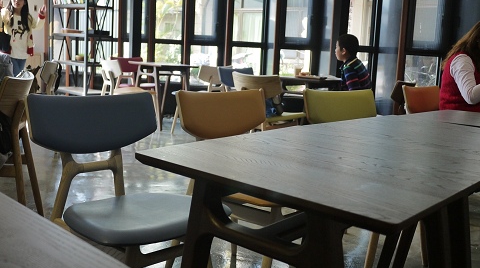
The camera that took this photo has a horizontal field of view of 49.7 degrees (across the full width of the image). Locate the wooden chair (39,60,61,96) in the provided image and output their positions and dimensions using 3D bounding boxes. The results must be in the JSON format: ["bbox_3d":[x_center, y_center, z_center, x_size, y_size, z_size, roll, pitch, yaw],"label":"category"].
[{"bbox_3d":[-1.852,-0.259,4.614,0.550,0.790,0.480,2,8,-6],"label":"wooden chair"}]

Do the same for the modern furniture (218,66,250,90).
[{"bbox_3d":[0.074,-0.245,5.099,0.550,0.790,0.480,10,11,44],"label":"modern furniture"}]

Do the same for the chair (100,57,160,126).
[{"bbox_3d":[-1.280,-0.421,5.791,0.550,0.790,0.480,-3,10,-36],"label":"chair"}]

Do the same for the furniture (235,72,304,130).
[{"bbox_3d":[0.217,-0.122,4.374,0.480,0.790,0.550,8,10,36],"label":"furniture"}]

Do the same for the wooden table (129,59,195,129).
[{"bbox_3d":[-0.904,-0.460,6.314,0.600,0.735,0.600,10,11,43],"label":"wooden table"}]

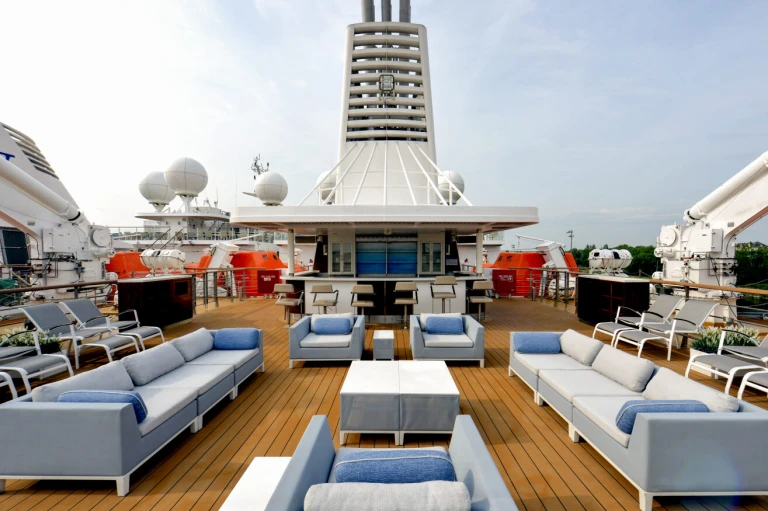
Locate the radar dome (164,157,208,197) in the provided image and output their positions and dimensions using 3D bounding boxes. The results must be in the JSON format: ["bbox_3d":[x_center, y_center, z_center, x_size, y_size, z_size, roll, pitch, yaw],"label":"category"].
[{"bbox_3d":[-19.760,-7.870,30.000,3.650,3.750,3.650,0,0,1],"label":"radar dome"}]

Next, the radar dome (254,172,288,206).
[{"bbox_3d":[-13.250,-7.800,35.400,3.650,3.750,3.650,0,0,0],"label":"radar dome"}]

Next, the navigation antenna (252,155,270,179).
[{"bbox_3d":[-18.900,-13.700,46.000,2.800,3.800,2.000,0,0,1],"label":"navigation antenna"}]

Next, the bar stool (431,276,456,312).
[{"bbox_3d":[1.370,1.063,6.850,0.540,1.205,0.540,0,0,1],"label":"bar stool"}]

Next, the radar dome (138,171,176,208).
[{"bbox_3d":[-26.740,-8.000,35.400,3.650,3.750,3.650,0,0,1],"label":"radar dome"}]

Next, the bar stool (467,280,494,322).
[{"bbox_3d":[2.170,1.093,6.680,0.530,1.060,0.530,0,0,-5],"label":"bar stool"}]

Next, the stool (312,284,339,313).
[{"bbox_3d":[-1.340,1.161,6.900,0.540,1.010,0.540,0,0,4],"label":"stool"}]

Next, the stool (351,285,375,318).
[{"bbox_3d":[-0.465,1.133,6.680,0.520,0.980,0.530,0,0,1],"label":"stool"}]

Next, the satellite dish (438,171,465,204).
[{"bbox_3d":[6.880,-6.950,31.000,3.050,3.700,3.050,0,0,0],"label":"satellite dish"}]

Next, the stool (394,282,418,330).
[{"bbox_3d":[0.500,1.131,6.830,0.540,1.070,0.540,0,0,1],"label":"stool"}]

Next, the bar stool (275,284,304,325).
[{"bbox_3d":[-2.200,1.159,6.950,0.540,1.015,0.540,0,0,6],"label":"bar stool"}]

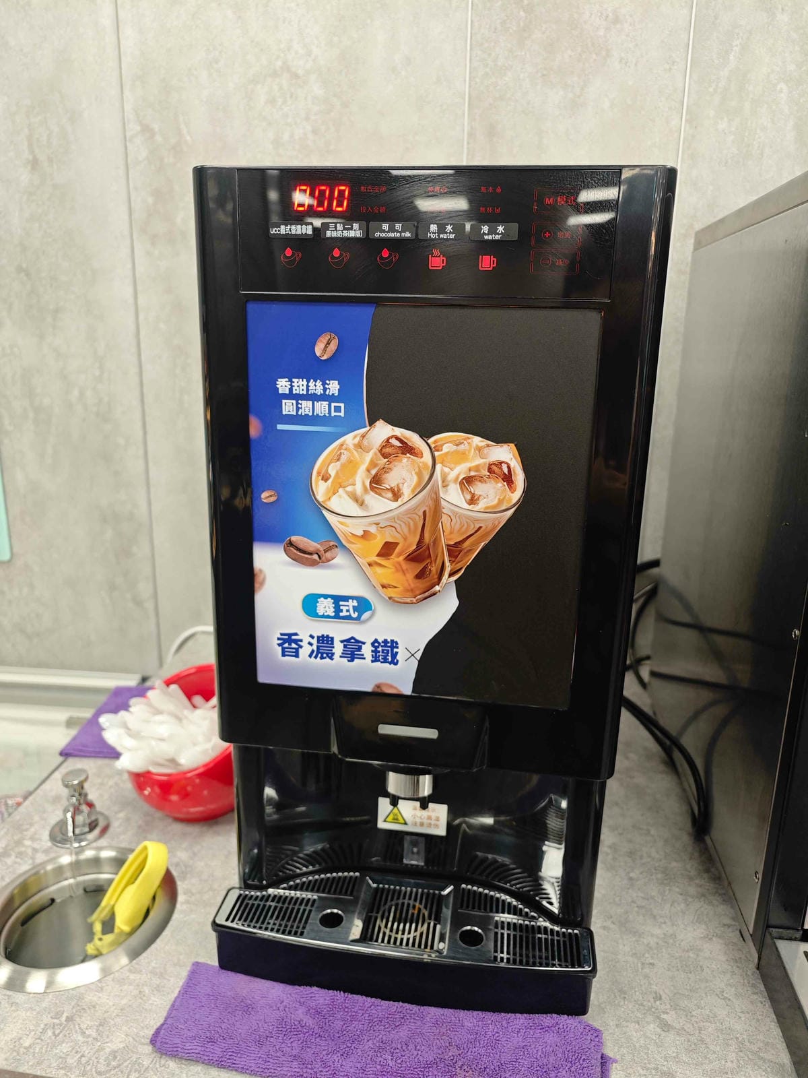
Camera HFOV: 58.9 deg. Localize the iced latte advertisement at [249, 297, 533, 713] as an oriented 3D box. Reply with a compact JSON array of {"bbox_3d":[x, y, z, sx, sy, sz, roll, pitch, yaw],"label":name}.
[{"bbox_3d":[-0.012,-0.019,0.501,0.193,0.275,0.002,3,14,7],"label":"iced latte advertisement"}]

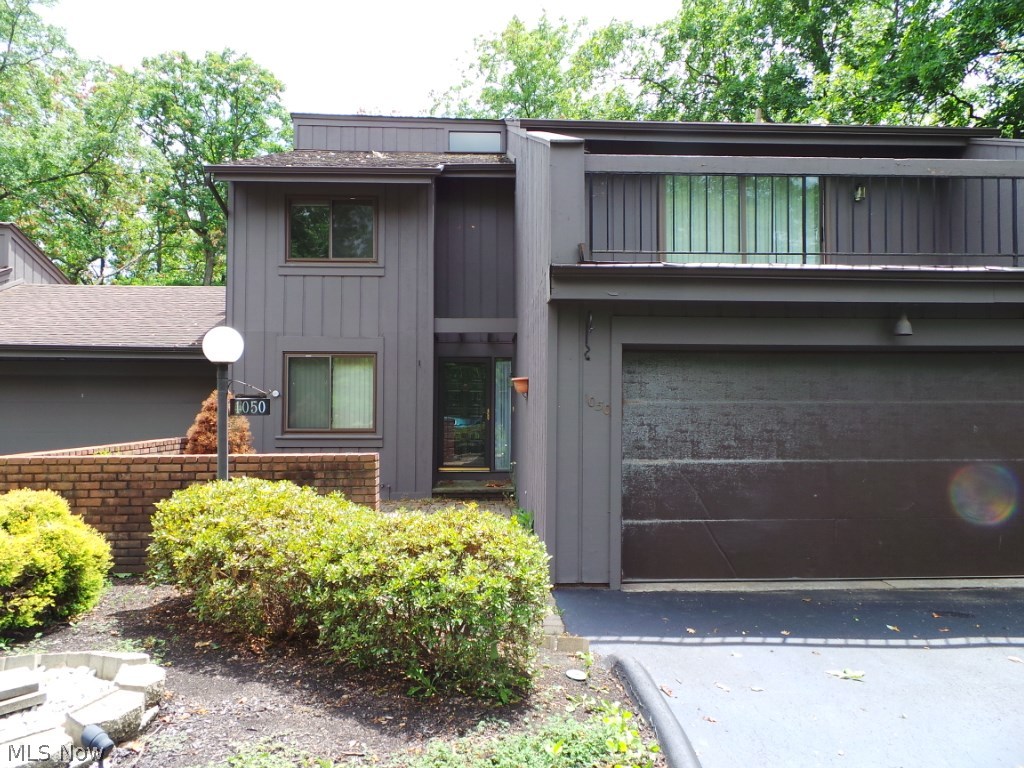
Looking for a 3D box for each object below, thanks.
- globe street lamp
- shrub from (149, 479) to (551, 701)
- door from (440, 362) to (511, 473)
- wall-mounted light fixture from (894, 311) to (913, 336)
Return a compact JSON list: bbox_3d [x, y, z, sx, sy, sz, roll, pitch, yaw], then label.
[{"bbox_3d":[-2.118,0.569,4.960,0.305,1.980,0.305,0,-1,-2],"label":"globe street lamp"},{"bbox_3d":[-1.110,1.169,4.420,2.600,0.980,1.020,0,-1,24],"label":"shrub"},{"bbox_3d":[-0.654,0.565,12.200,1.330,2.050,0.120,0,-1,-2],"label":"door"},{"bbox_3d":[3.424,-0.529,5.950,0.158,0.225,0.220,0,-1,-2],"label":"wall-mounted light fixture"}]

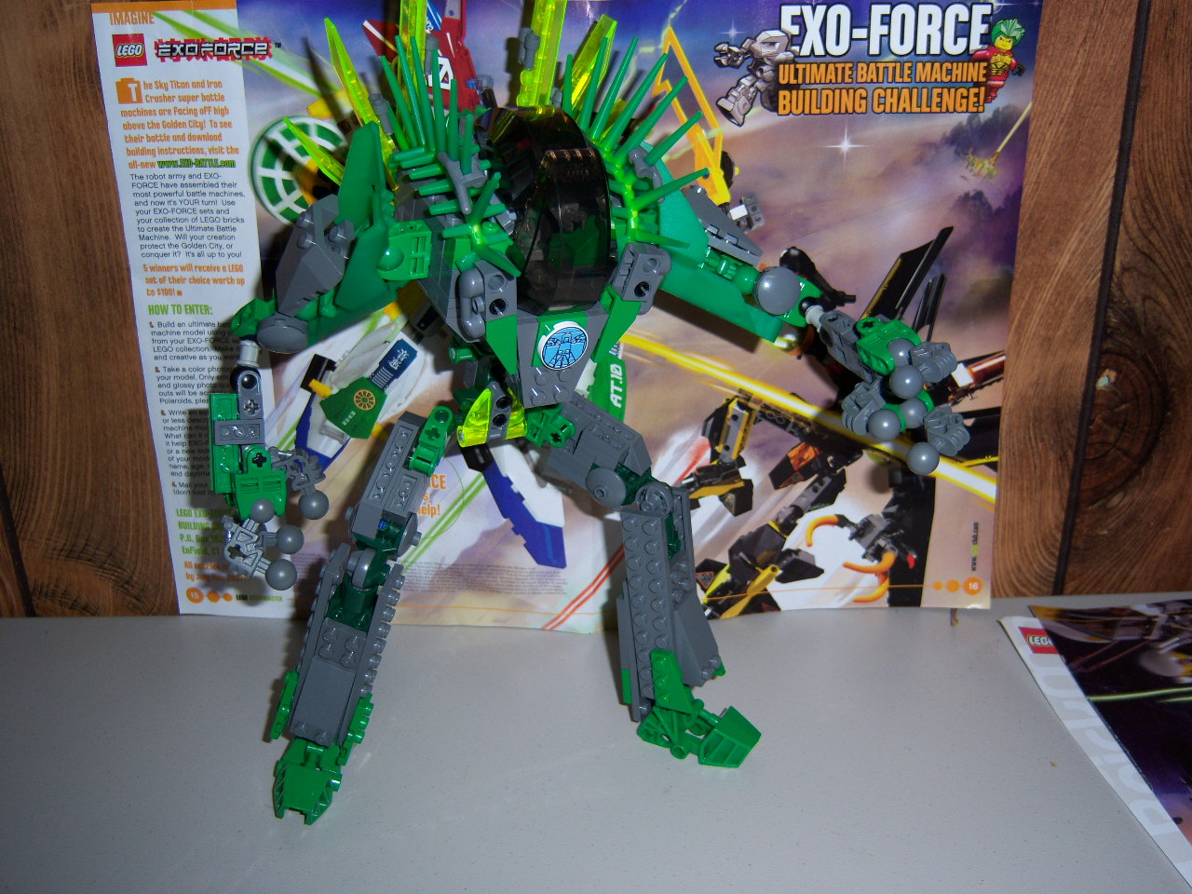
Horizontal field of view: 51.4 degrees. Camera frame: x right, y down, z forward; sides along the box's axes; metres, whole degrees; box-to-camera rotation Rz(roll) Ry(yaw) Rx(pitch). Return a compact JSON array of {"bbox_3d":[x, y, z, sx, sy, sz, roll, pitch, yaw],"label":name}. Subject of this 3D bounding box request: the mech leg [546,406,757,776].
[{"bbox_3d":[0.024,0.052,0.444,0.058,0.153,0.048,6,28,30],"label":"mech leg"}]

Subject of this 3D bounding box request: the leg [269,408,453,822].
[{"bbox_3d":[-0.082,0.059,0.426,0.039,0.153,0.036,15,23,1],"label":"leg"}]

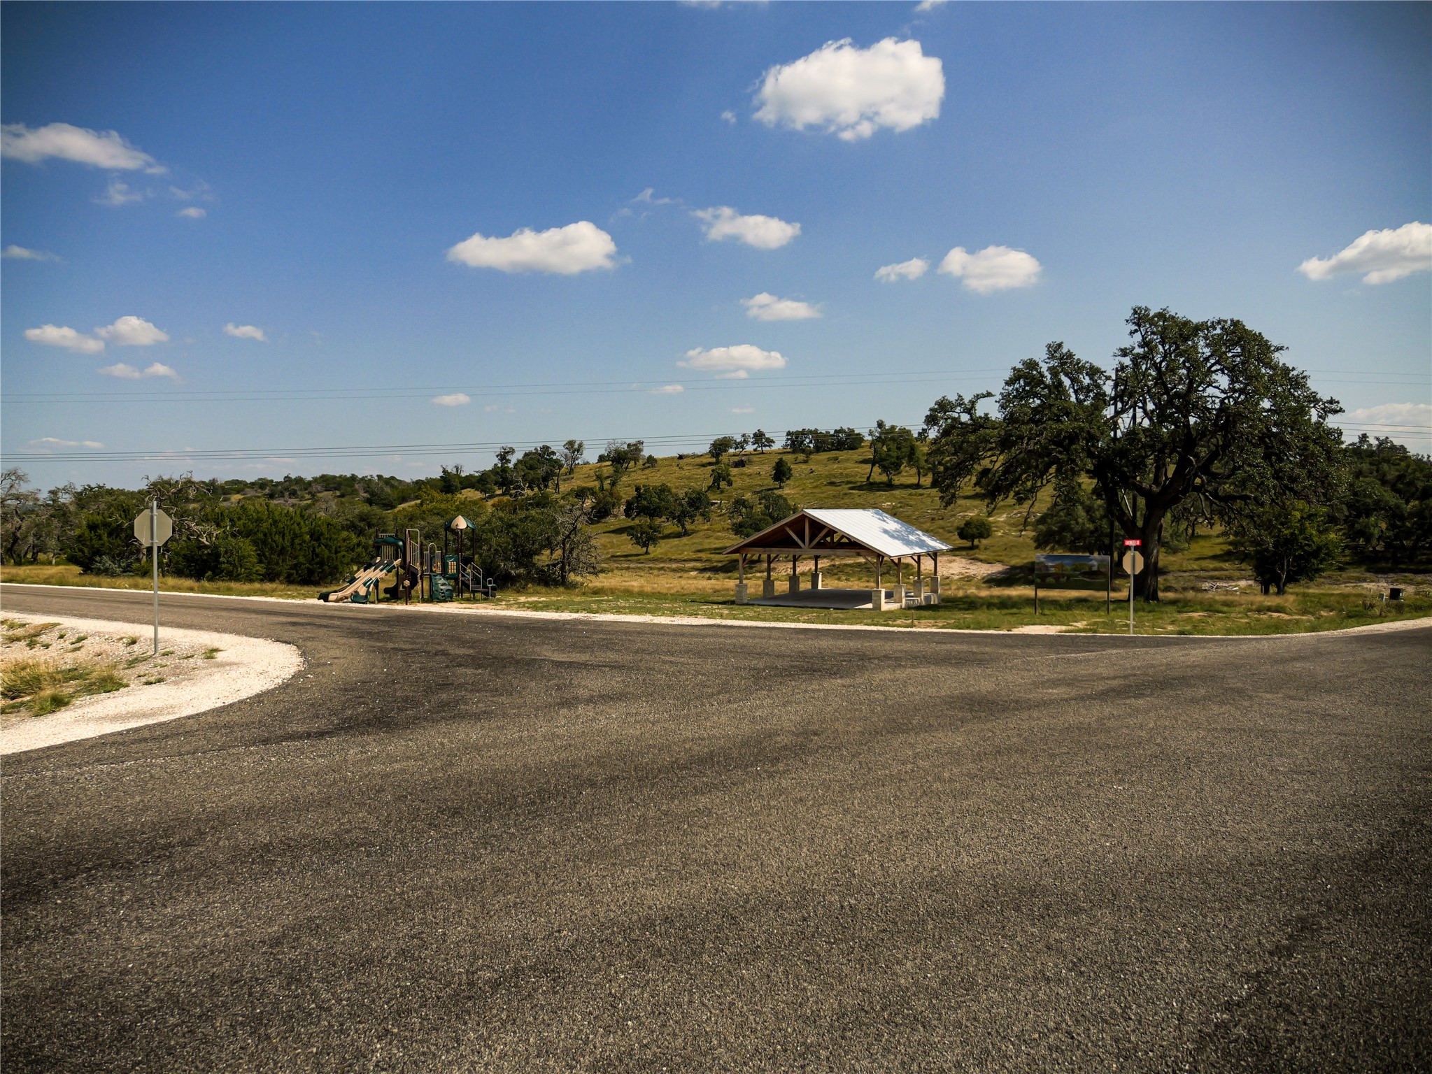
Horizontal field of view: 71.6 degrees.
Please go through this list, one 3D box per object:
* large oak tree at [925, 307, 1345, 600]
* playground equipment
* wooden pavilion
[{"bbox_3d":[20.427,-4.182,50.300,19.400,14.940,18.500,1,2,22],"label":"large oak tree"},{"bbox_3d":[-14.400,0.969,46.400,7.900,3.950,5.200,-1,2,-17],"label":"playground equipment"},{"bbox_3d":[6.893,0.916,52.914,8.730,4.750,11.460,1,2,28],"label":"wooden pavilion"}]

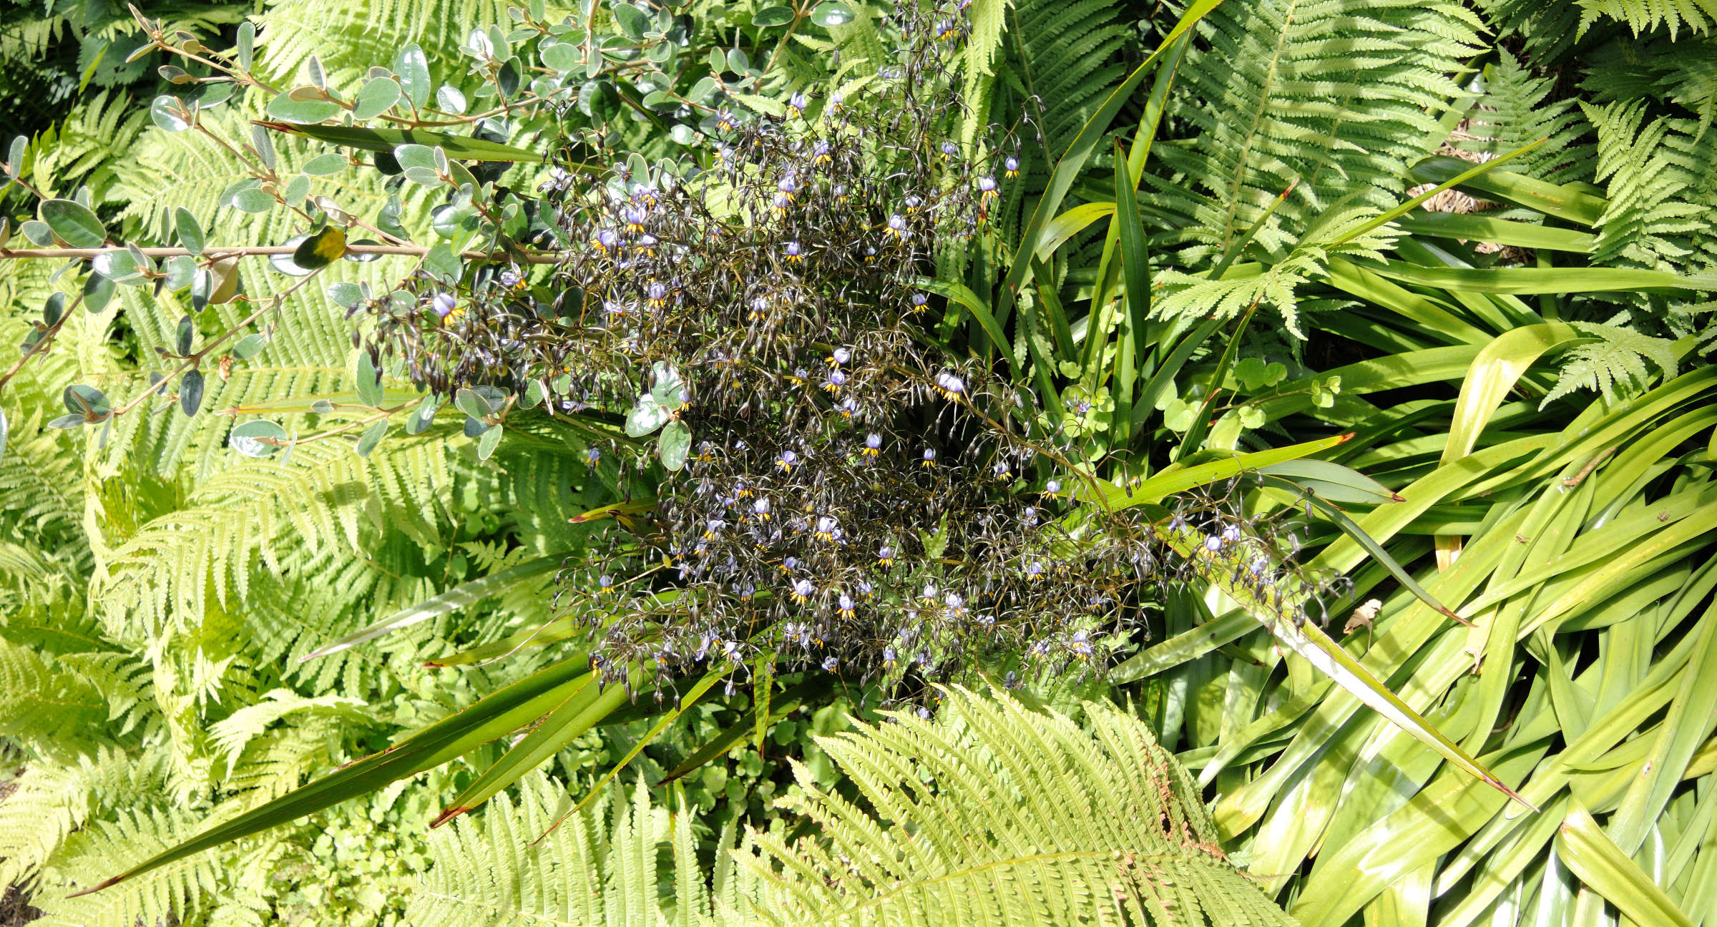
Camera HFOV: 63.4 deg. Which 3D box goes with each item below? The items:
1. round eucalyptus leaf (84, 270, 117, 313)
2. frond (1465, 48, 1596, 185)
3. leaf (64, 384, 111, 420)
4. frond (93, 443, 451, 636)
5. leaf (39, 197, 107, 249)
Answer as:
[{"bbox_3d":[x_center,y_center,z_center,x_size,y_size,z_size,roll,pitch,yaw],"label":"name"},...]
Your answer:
[{"bbox_3d":[-0.612,-0.138,1.120,0.024,0.010,0.037,9,77,15],"label":"round eucalyptus leaf"},{"bbox_3d":[0.943,-0.489,1.950,0.170,0.050,0.210,-10,76,-3],"label":"frond"},{"bbox_3d":[-0.611,-0.049,1.100,0.038,0.010,0.027,27,65,-8],"label":"leaf"},{"bbox_3d":[-0.551,0.066,1.300,0.336,0.080,0.160,-25,52,-7],"label":"frond"},{"bbox_3d":[-0.611,-0.187,1.080,0.061,0.010,0.033,35,60,0],"label":"leaf"}]

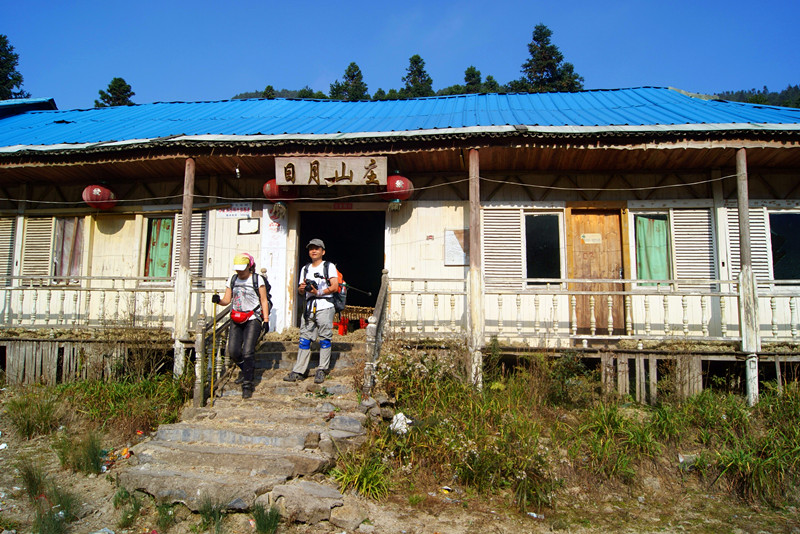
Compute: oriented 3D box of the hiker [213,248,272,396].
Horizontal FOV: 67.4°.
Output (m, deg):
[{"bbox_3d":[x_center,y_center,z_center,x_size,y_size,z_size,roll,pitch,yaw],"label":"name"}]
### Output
[{"bbox_3d":[-1.756,0.639,6.670,0.580,1.590,0.480,0,-7,8],"label":"hiker"}]

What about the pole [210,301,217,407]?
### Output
[{"bbox_3d":[-2.004,0.881,6.450,0.030,1.227,0.030,0,-7,6],"label":"pole"}]

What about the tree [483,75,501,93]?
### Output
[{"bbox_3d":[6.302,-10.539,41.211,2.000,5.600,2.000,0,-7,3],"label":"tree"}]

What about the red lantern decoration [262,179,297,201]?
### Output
[{"bbox_3d":[-1.768,-1.147,8.882,0.519,0.349,0.519,0,-7,6],"label":"red lantern decoration"}]

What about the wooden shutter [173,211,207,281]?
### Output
[{"bbox_3d":[-3.280,-0.259,9.431,0.568,1.192,0.050,0,-7,6],"label":"wooden shutter"}]

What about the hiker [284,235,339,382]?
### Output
[{"bbox_3d":[-1.063,0.514,7.253,0.580,1.710,0.520,-1,-7,17],"label":"hiker"}]

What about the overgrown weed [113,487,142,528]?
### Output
[{"bbox_3d":[-2.327,2.053,5.125,0.220,0.310,0.220,0,-7,3],"label":"overgrown weed"}]

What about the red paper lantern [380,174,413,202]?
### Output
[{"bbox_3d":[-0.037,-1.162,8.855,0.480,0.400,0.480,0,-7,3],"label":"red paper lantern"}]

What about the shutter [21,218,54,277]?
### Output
[{"bbox_3d":[-5.868,-0.239,9.723,0.569,1.139,0.050,0,-7,6],"label":"shutter"}]

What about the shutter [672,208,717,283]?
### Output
[{"bbox_3d":[4.201,-0.247,8.577,0.613,1.192,0.050,0,-7,6],"label":"shutter"}]

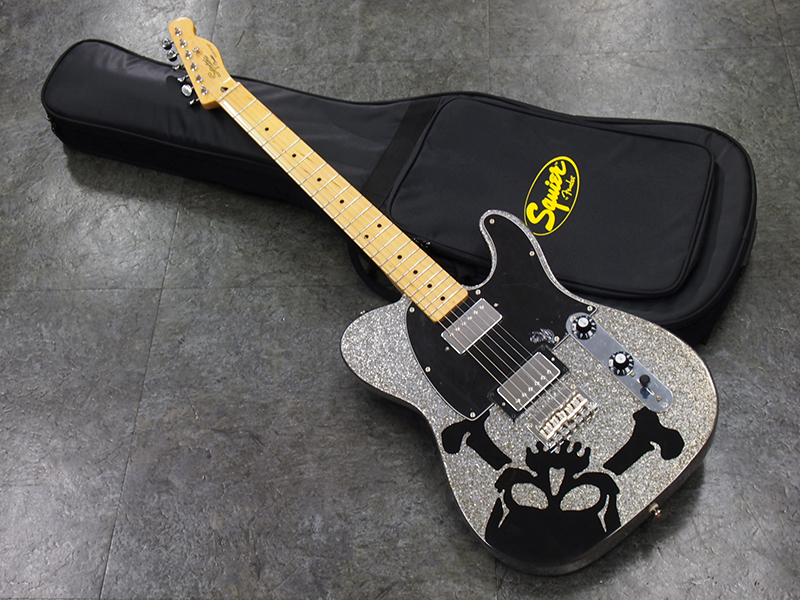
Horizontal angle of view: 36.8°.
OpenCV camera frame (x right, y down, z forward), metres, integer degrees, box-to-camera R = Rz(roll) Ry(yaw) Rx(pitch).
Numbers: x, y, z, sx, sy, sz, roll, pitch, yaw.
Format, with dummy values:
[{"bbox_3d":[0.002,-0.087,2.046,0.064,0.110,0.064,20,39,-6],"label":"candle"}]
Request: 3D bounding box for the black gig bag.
[{"bbox_3d":[-0.041,-0.202,1.707,1.070,0.085,0.365,16,56,17],"label":"black gig bag"}]

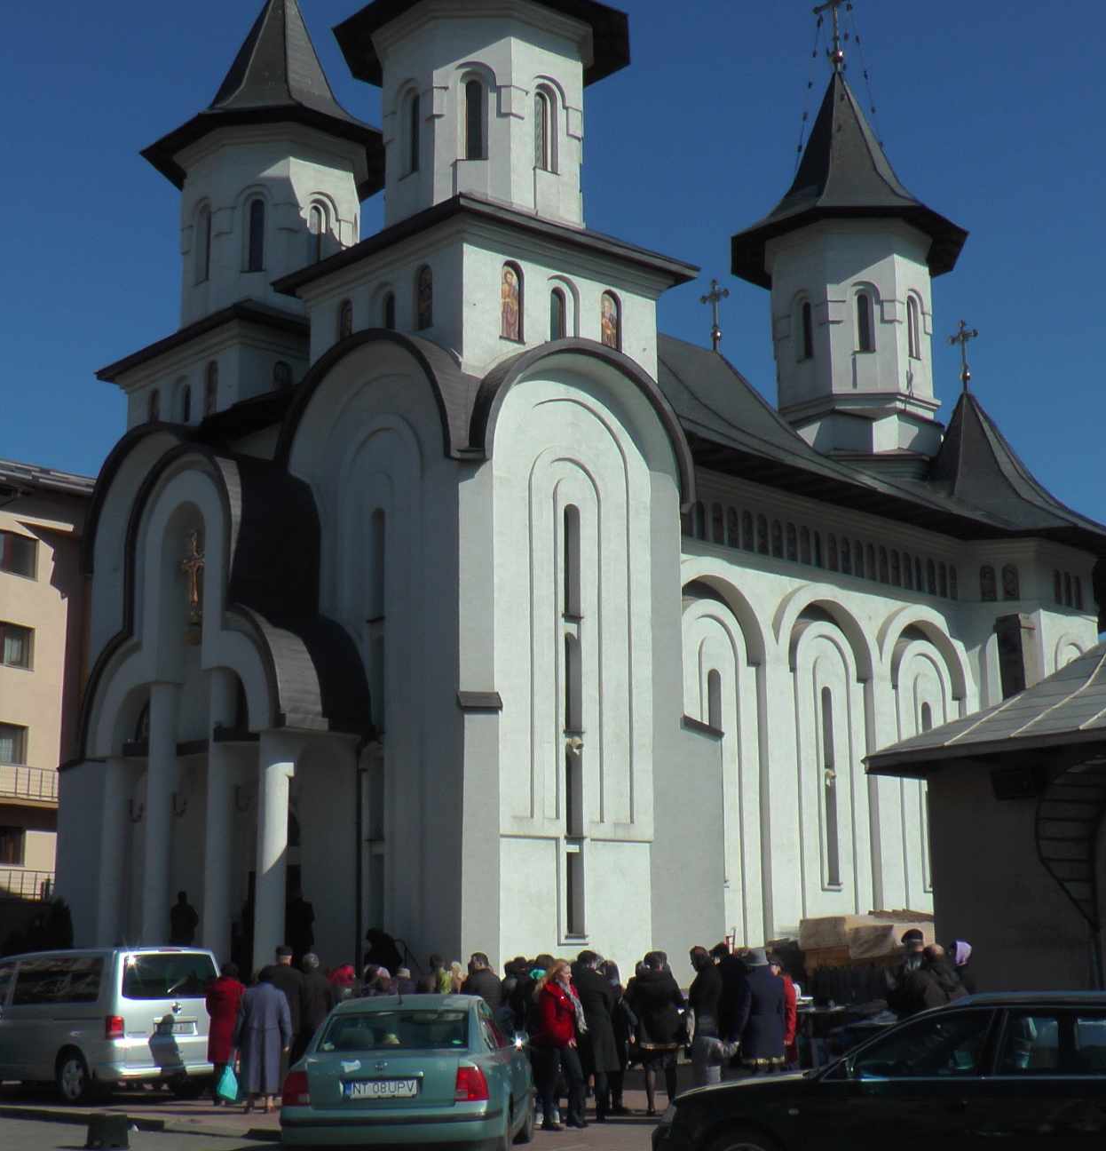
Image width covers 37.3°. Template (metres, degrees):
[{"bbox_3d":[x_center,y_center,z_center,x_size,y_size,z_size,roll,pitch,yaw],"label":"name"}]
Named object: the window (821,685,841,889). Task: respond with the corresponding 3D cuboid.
[{"bbox_3d":[6.599,4.993,39.011,0.250,4.790,0.463,-11,-16,41],"label":"window"}]

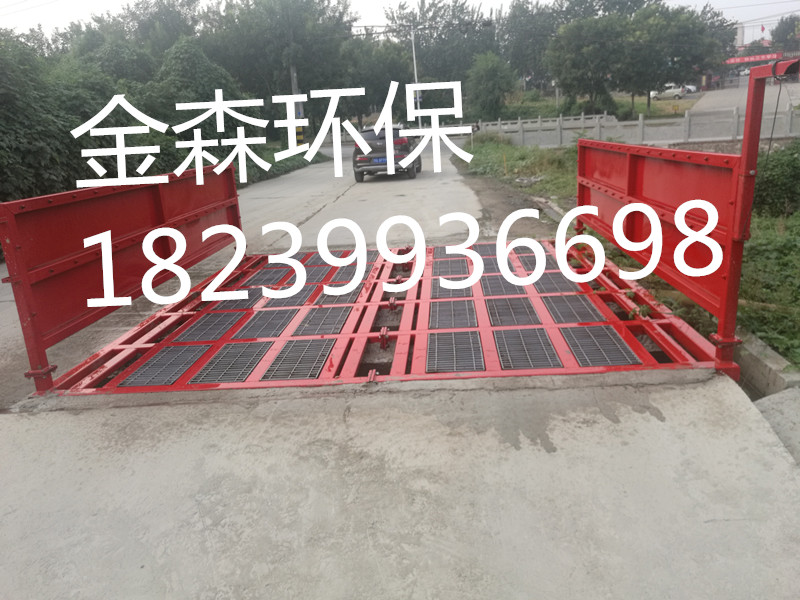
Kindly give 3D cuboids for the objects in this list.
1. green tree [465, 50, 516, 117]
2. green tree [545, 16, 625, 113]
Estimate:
[{"bbox_3d":[6.962,-16.385,48.000,3.500,5.000,3.400,-1,17,9],"label":"green tree"},{"bbox_3d":[14.192,-18.115,48.000,5.600,6.900,5.400,1,17,16],"label":"green tree"}]

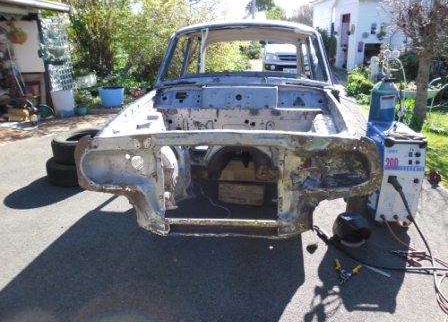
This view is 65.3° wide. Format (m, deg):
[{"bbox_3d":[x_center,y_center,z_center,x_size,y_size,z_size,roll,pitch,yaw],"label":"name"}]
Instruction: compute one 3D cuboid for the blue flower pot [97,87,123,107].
[{"bbox_3d":[-2.060,-1.175,6.400,0.460,0.380,0.460,-1,17,0],"label":"blue flower pot"}]

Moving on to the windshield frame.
[{"bbox_3d":[0.160,-0.910,3.000,1.460,0.530,0.450,0,17,5],"label":"windshield frame"}]

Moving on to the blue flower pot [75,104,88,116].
[{"bbox_3d":[-2.340,-0.840,5.750,0.225,0.200,0.225,-1,17,0],"label":"blue flower pot"}]

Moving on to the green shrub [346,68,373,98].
[{"bbox_3d":[2.810,-1.600,7.200,0.600,0.630,0.580,-1,17,0],"label":"green shrub"}]

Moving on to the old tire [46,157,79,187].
[{"bbox_3d":[-1.175,0.052,2.990,0.605,0.182,0.605,-1,17,0],"label":"old tire"}]

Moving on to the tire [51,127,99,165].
[{"bbox_3d":[-1.125,-0.128,2.950,0.600,0.182,0.600,-1,17,0],"label":"tire"}]

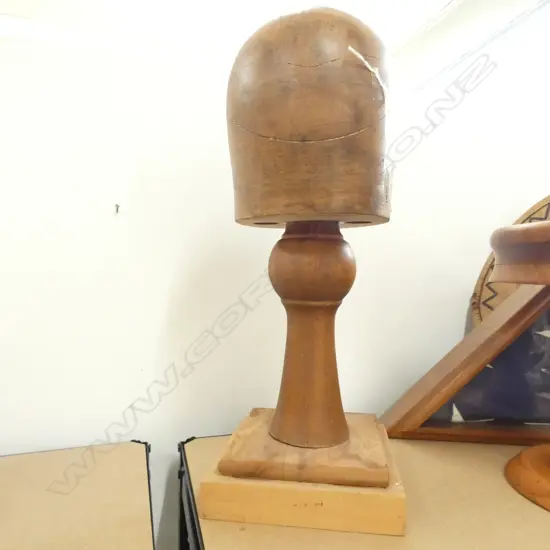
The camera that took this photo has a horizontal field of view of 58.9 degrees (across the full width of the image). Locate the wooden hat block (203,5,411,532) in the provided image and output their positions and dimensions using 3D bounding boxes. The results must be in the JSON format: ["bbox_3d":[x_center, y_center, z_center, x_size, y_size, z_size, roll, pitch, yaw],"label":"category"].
[{"bbox_3d":[0.044,-0.033,0.583,0.198,0.554,0.225,1,0,8],"label":"wooden hat block"}]

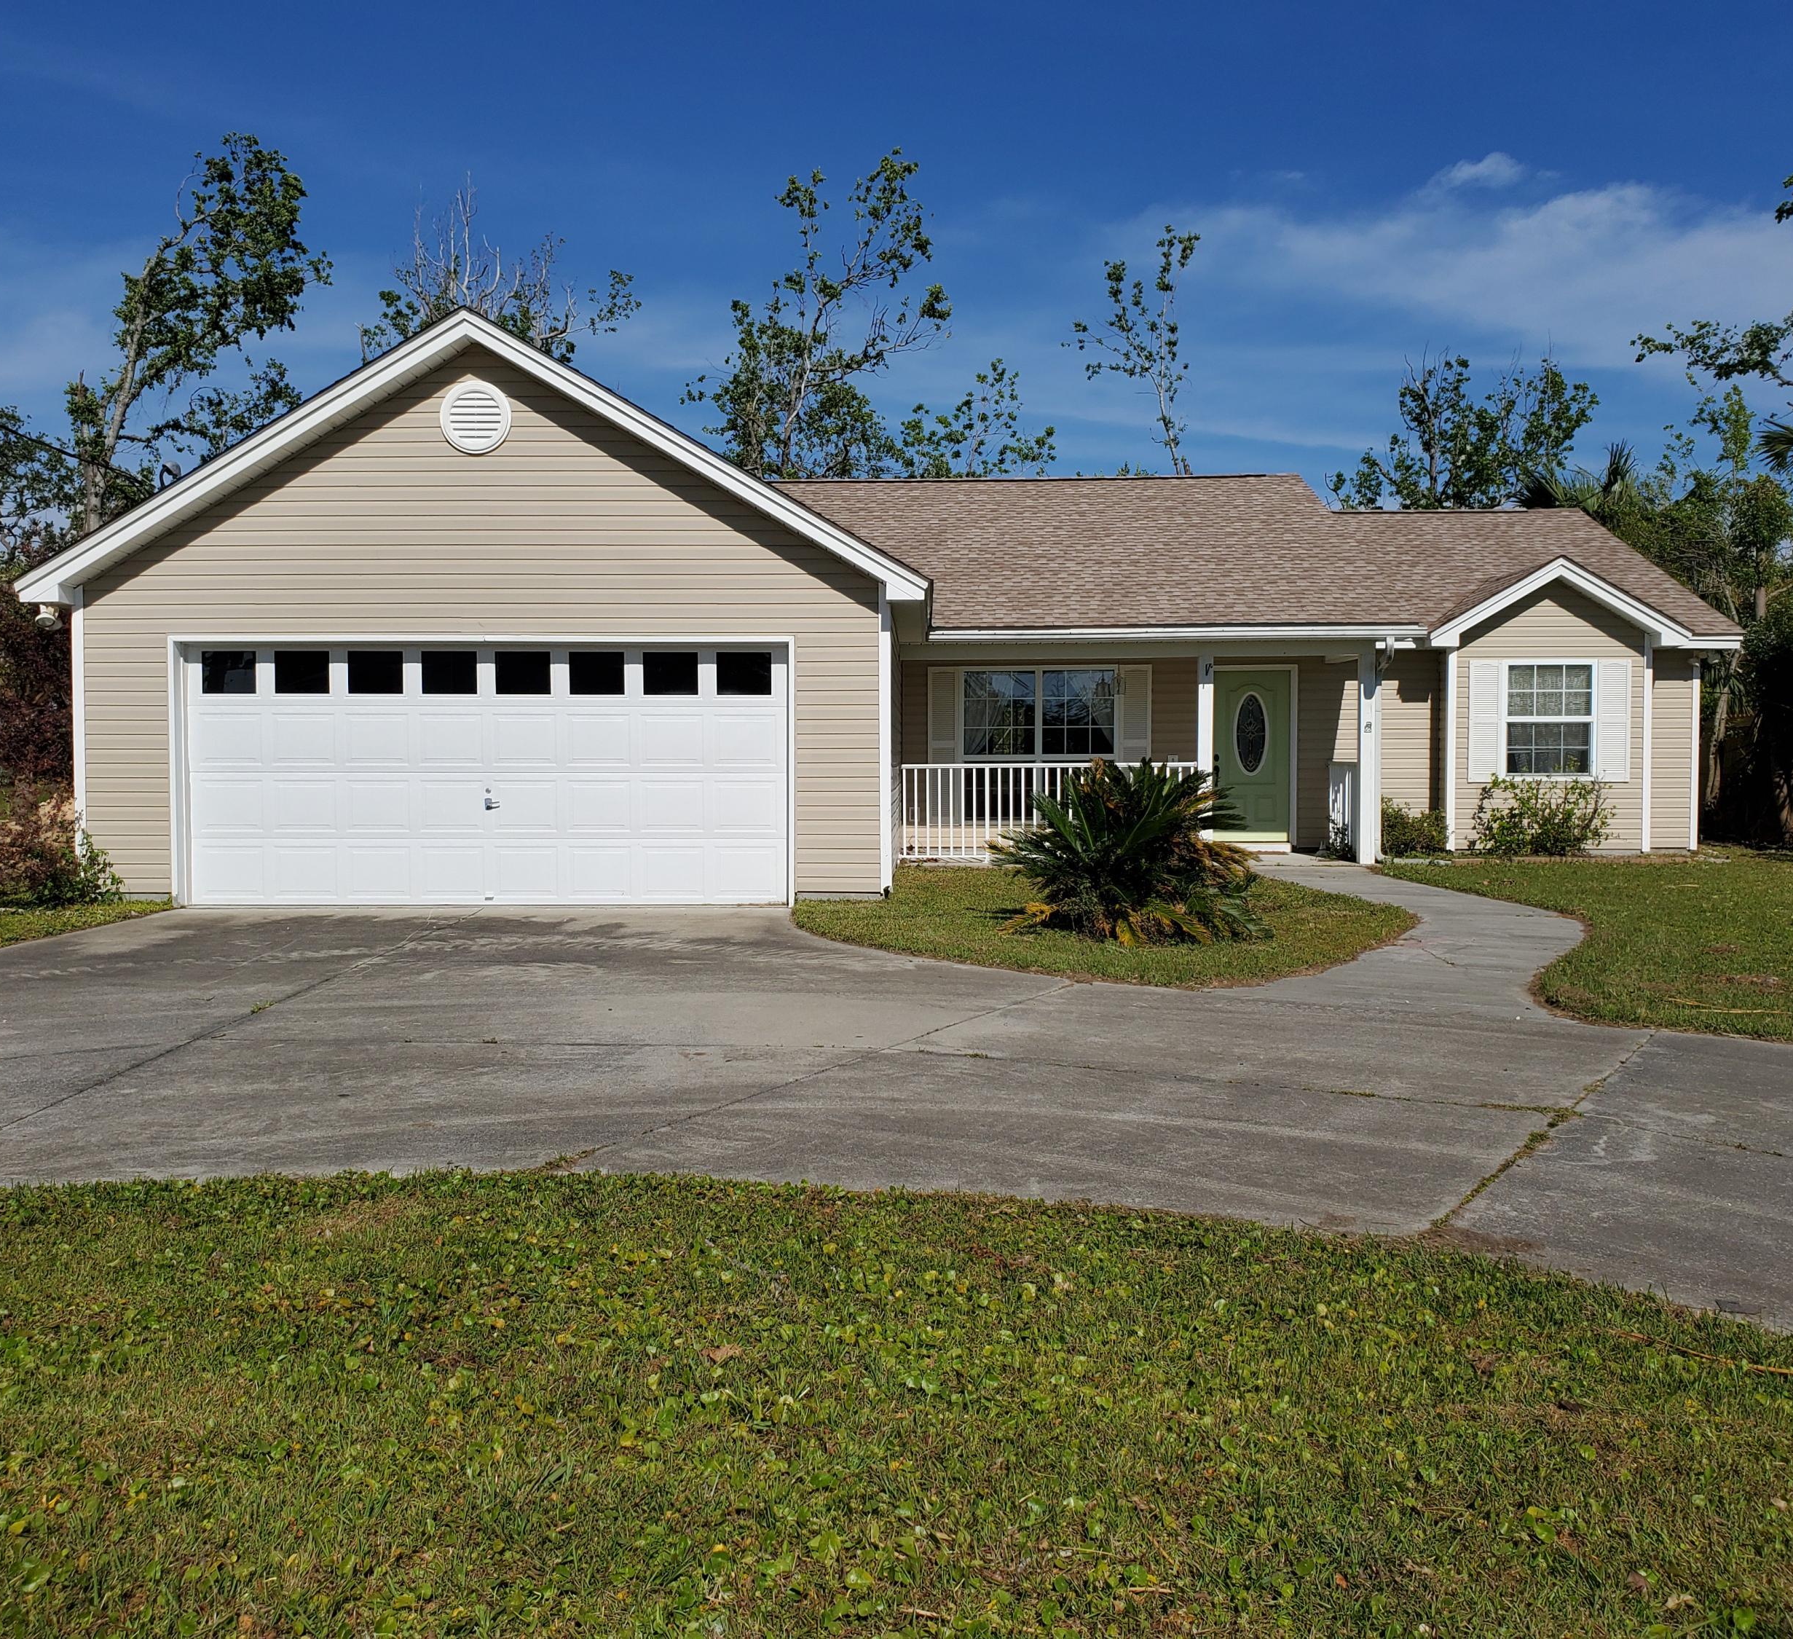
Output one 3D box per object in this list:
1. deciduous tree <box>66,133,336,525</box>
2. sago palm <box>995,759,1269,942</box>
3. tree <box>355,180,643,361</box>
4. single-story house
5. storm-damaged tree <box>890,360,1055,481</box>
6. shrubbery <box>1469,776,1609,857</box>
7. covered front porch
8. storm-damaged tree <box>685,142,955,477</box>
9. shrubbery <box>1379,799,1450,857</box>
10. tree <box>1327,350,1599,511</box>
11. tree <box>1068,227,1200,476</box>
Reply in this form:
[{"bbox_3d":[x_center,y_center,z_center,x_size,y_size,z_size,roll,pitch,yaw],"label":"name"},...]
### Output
[{"bbox_3d":[-12.223,-5.980,28.794,5.000,11.967,4.800,0,2,0],"label":"deciduous tree"},{"bbox_3d":[1.593,0.181,11.315,1.870,1.230,1.800,0,2,0],"label":"sago palm"},{"bbox_3d":[-7.448,-6.008,30.794,5.400,11.871,5.000,0,2,0],"label":"tree"},{"bbox_3d":[1.335,-2.323,21.399,16.630,5.370,17.050,0,2,0],"label":"single-story house"},{"bbox_3d":[1.522,-4.498,31.852,3.400,8.774,3.300,0,2,0],"label":"storm-damaged tree"},{"bbox_3d":[7.137,-0.047,18.200,1.600,0.920,0.950,0,2,0],"label":"shrubbery"},{"bbox_3d":[2.865,-0.703,18.547,5.770,2.380,1.720,0,2,0],"label":"covered front porch"},{"bbox_3d":[-1.468,-6.494,31.776,5.300,12.769,5.000,0,2,0],"label":"storm-damaged tree"},{"bbox_3d":[5.920,0.108,18.794,0.880,0.680,0.650,0,2,0],"label":"shrubbery"},{"bbox_3d":[13.200,-5.517,37.810,6.000,10.600,6.000,0,2,0],"label":"tree"},{"bbox_3d":[5.750,-7.321,39.739,3.200,14.050,3.200,0,2,0],"label":"tree"}]

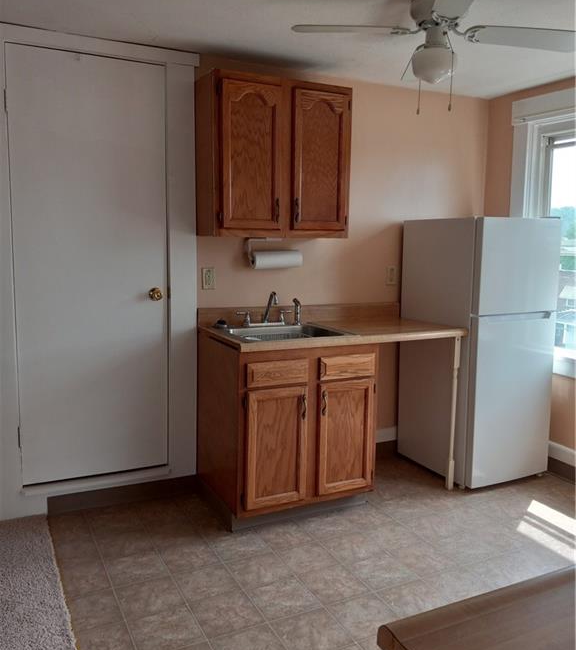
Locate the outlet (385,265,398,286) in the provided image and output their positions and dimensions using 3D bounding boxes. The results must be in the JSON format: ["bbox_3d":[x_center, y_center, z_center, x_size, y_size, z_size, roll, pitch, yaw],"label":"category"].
[{"bbox_3d":[0.648,-0.306,3.721,0.073,0.115,0.012,-3,7,-27],"label":"outlet"}]

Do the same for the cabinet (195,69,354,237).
[{"bbox_3d":[-0.066,-0.851,3.137,0.764,0.782,0.285,-3,7,-27],"label":"cabinet"}]

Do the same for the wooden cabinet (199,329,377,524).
[{"bbox_3d":[-0.011,0.481,3.154,0.758,0.825,0.587,-3,7,-27],"label":"wooden cabinet"}]

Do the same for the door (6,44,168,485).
[{"bbox_3d":[-0.960,-0.257,2.976,0.726,2.069,0.045,-3,7,-27],"label":"door"}]

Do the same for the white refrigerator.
[{"bbox_3d":[1.140,0.131,3.665,0.600,1.517,0.663,-3,7,-27],"label":"white refrigerator"}]

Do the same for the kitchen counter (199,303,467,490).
[{"bbox_3d":[0.230,0.422,3.259,1.293,1.013,0.608,-3,7,-27],"label":"kitchen counter"}]

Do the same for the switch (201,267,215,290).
[{"bbox_3d":[-0.421,-0.247,3.184,0.073,0.115,0.012,-3,7,-27],"label":"switch"}]

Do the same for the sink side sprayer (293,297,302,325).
[{"bbox_3d":[0.051,-0.073,3.355,0.058,0.154,0.036,-5,8,-40],"label":"sink side sprayer"}]

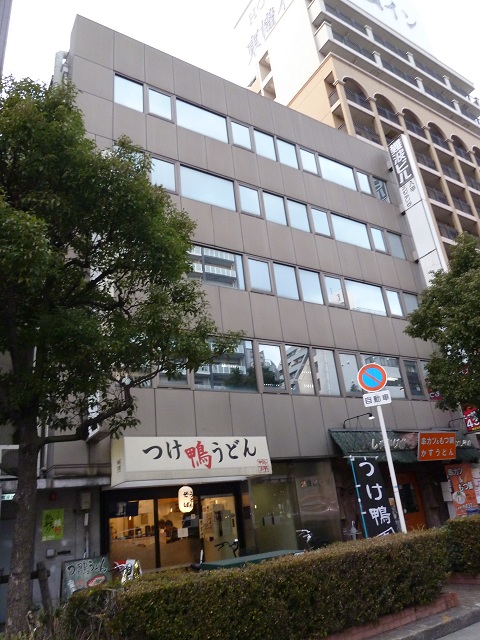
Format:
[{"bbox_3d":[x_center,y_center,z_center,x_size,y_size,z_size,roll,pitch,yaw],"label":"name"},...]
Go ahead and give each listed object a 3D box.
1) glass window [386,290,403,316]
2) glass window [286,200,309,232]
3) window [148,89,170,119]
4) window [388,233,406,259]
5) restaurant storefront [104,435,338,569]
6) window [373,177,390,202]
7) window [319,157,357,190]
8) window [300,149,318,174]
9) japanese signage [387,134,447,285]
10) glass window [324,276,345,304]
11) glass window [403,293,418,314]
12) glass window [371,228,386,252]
[{"bbox_3d":[6.881,-0.715,20.504,0.787,1.214,0.120,8,-27,-31],"label":"glass window"},{"bbox_3d":[2.595,-4.552,20.192,1.100,1.455,0.100,8,-26,-31],"label":"glass window"},{"bbox_3d":[-3.069,-8.284,17.847,0.964,1.310,0.100,8,-26,-31],"label":"window"},{"bbox_3d":[7.638,-3.597,22.527,1.036,1.382,0.120,8,-27,-31],"label":"window"},{"bbox_3d":[0.015,4.893,12.665,7.425,3.482,1.300,8,-27,-31],"label":"restaurant storefront"},{"bbox_3d":[7.241,-6.608,23.629,1.004,1.395,0.120,8,-27,-31],"label":"window"},{"bbox_3d":[4.909,-7.301,23.063,2.308,1.468,0.100,8,-26,-31],"label":"window"},{"bbox_3d":[3.191,-7.245,21.295,0.910,1.223,0.120,8,-27,-31],"label":"window"},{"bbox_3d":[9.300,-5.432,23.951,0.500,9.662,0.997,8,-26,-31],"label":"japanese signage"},{"bbox_3d":[3.835,-1.157,18.679,0.876,1.214,0.120,8,-27,-31],"label":"glass window"},{"bbox_3d":[8.015,-0.532,21.280,1.005,1.443,0.120,8,-27,-31],"label":"glass window"},{"bbox_3d":[6.551,-3.753,21.864,0.748,1.173,0.120,8,-27,-31],"label":"glass window"}]

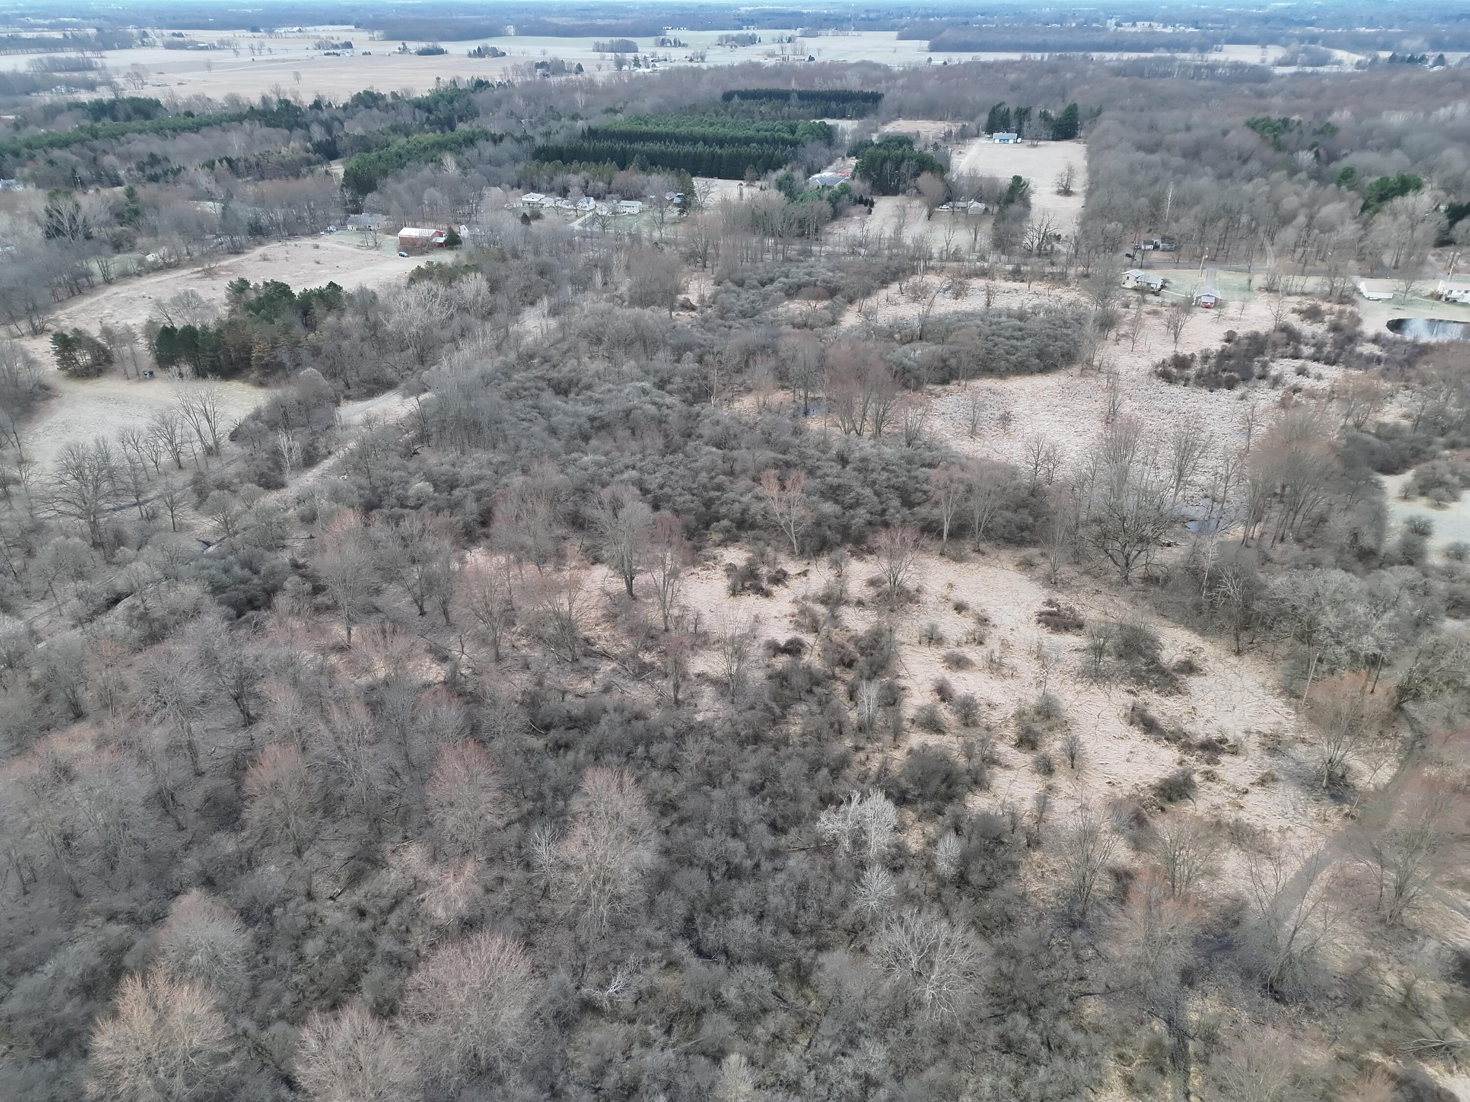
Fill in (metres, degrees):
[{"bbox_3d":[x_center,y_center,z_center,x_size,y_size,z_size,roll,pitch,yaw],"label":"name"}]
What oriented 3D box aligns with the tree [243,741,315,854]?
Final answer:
[{"bbox_3d":[-59.610,33.350,134.470,8.390,19.280,8.230,0,29,0],"label":"tree"}]

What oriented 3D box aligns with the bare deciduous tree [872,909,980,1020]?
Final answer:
[{"bbox_3d":[22.372,50.225,120.538,12.453,16.036,12.453,0,29,0],"label":"bare deciduous tree"}]

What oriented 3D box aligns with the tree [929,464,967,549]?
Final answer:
[{"bbox_3d":[46.305,-9.138,223.525,7.981,21.136,7.981,0,29,0],"label":"tree"}]

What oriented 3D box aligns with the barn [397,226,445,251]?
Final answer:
[{"bbox_3d":[-151.631,-151.208,491.368,18.000,8.800,11.500,5,29,10],"label":"barn"}]

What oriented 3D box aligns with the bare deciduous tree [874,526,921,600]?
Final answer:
[{"bbox_3d":[32.607,2.668,206.393,9.350,16.902,9.350,0,29,0],"label":"bare deciduous tree"}]

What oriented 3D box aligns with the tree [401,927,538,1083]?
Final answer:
[{"bbox_3d":[-29.075,51.742,113.135,14.119,20.491,14.119,0,29,0],"label":"tree"}]

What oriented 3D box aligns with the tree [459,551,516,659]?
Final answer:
[{"bbox_3d":[-44.768,10.739,185.893,10.001,22.454,10.001,0,29,0],"label":"tree"}]

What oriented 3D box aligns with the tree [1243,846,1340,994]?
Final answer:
[{"bbox_3d":[61.380,42.210,114.000,8.840,23.620,8.670,0,29,0],"label":"tree"}]

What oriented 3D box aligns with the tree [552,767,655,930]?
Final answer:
[{"bbox_3d":[-15.640,36.750,122.200,12.440,25.240,12.200,0,29,0],"label":"tree"}]

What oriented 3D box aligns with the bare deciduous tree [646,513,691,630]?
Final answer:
[{"bbox_3d":[-11.820,4.030,182.480,8.320,24.010,8.160,0,29,0],"label":"bare deciduous tree"}]

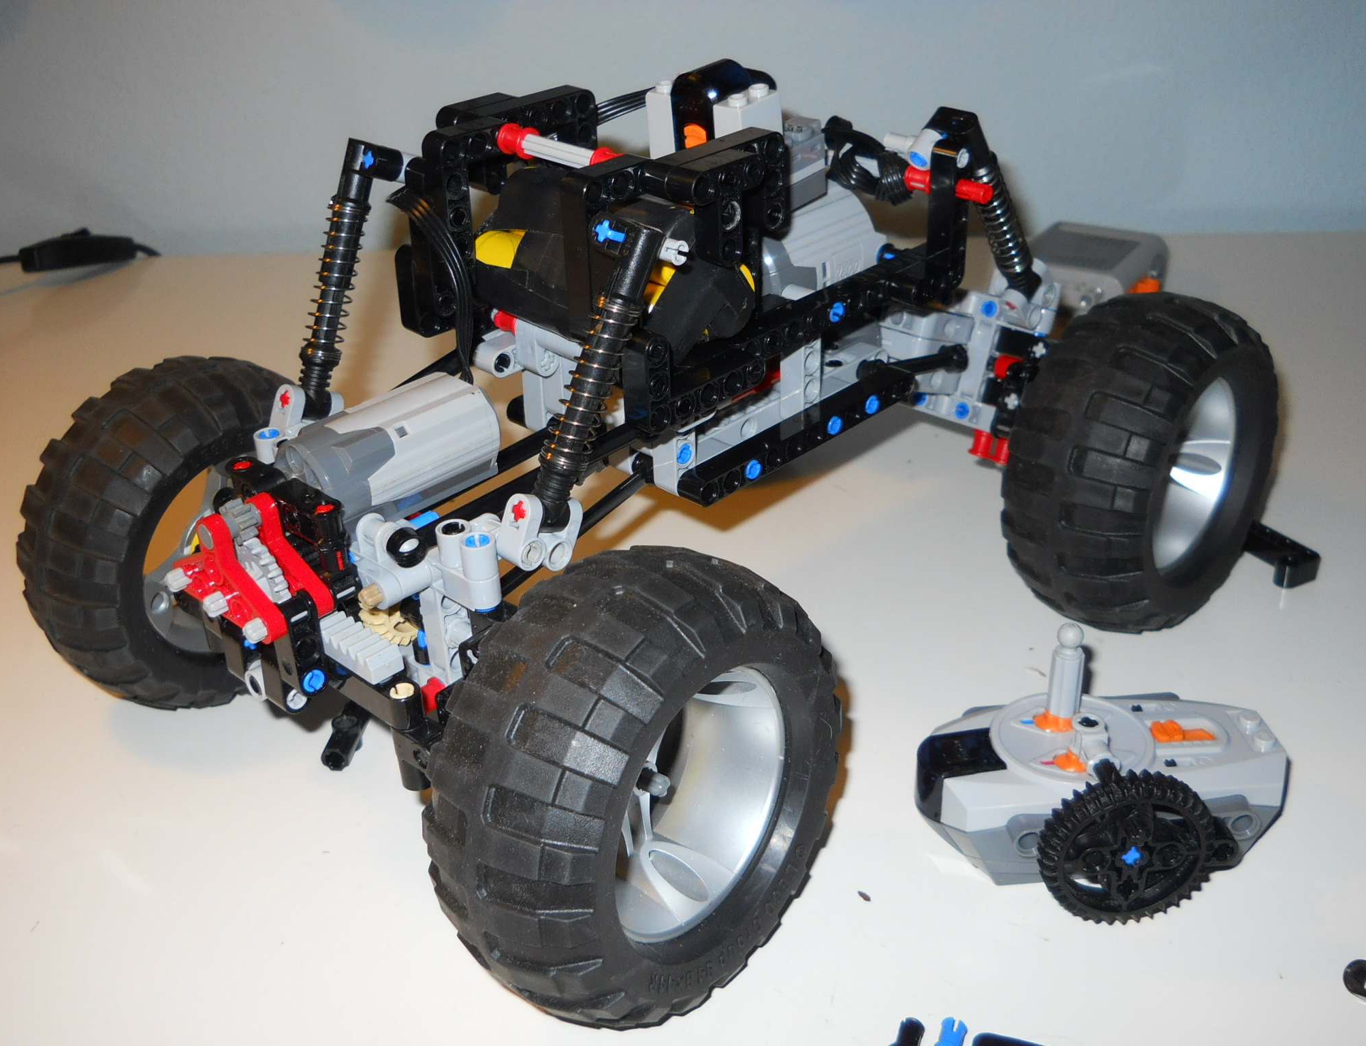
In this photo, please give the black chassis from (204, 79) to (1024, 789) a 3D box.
[{"bbox_3d":[-0.012,-0.041,0.383,0.118,0.124,0.244,22,37,39],"label":"black chassis"}]

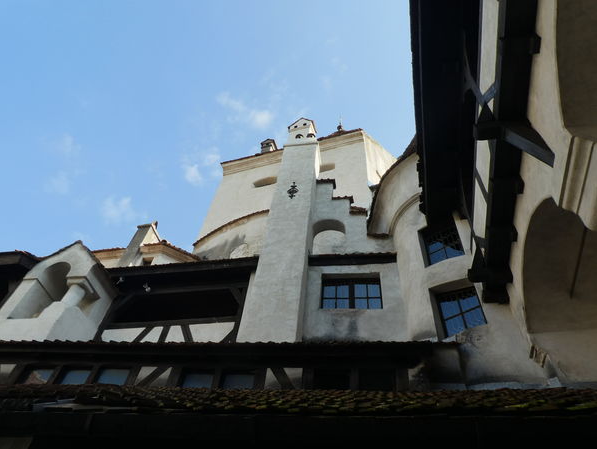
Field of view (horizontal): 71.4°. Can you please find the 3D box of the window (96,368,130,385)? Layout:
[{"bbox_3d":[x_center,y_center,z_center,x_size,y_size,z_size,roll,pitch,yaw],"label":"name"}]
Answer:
[{"bbox_3d":[-3.075,2.557,6.921,0.533,0.372,0.120,-2,-53,8],"label":"window"}]

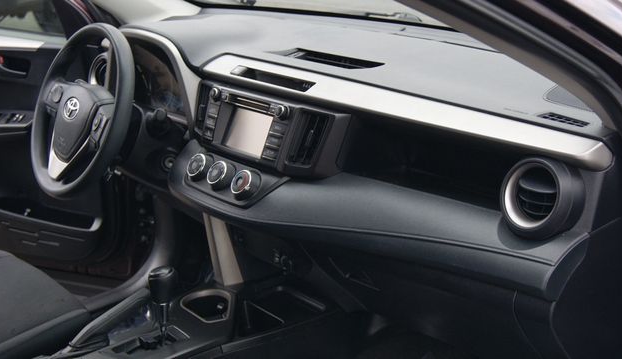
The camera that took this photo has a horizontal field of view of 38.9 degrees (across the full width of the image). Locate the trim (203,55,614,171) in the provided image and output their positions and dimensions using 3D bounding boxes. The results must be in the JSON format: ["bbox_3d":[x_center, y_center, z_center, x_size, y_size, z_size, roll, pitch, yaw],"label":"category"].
[{"bbox_3d":[0.101,-0.134,1.490,0.085,0.050,0.890,-14,23,-40],"label":"trim"}]

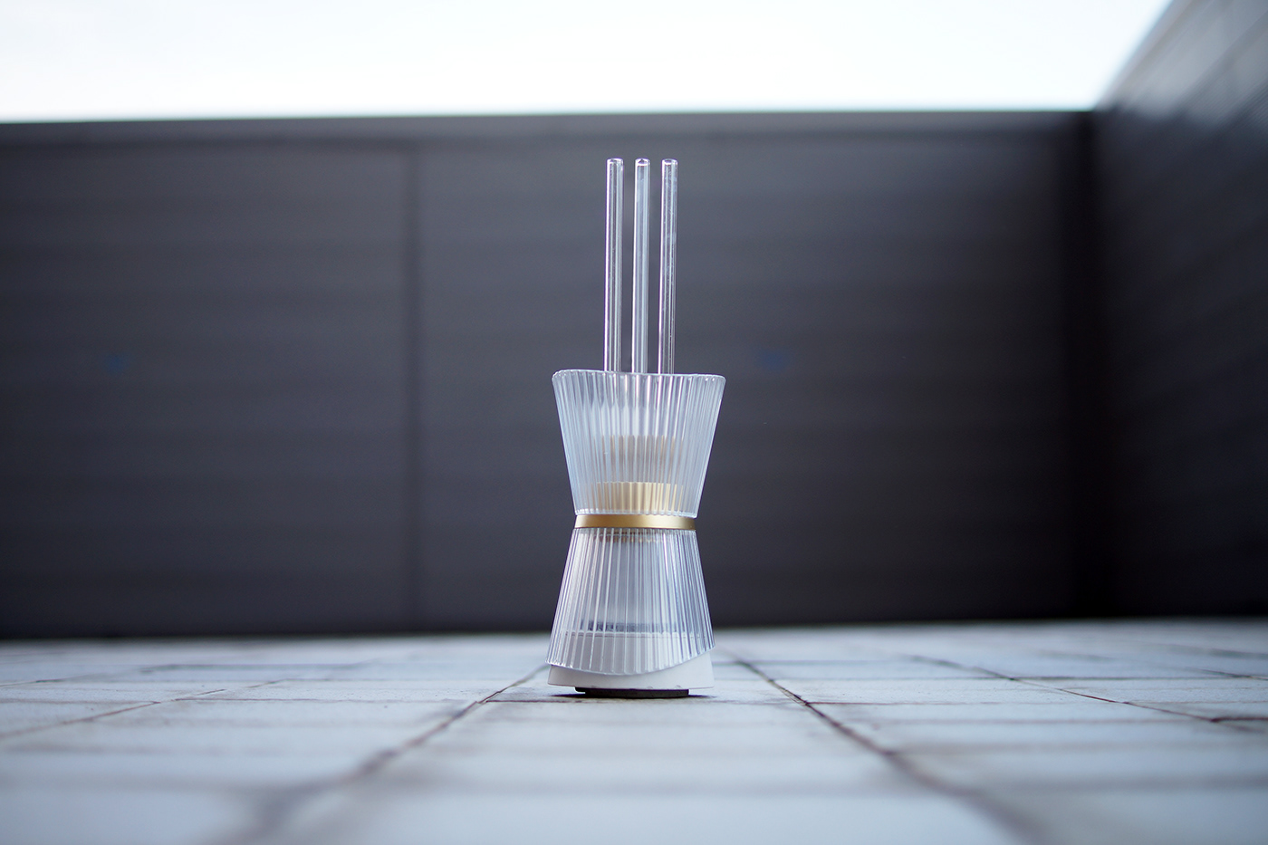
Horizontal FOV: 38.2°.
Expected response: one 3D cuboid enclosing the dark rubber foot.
[{"bbox_3d":[-0.001,0.136,0.925,0.057,0.005,0.057,0,-6,0],"label":"dark rubber foot"}]

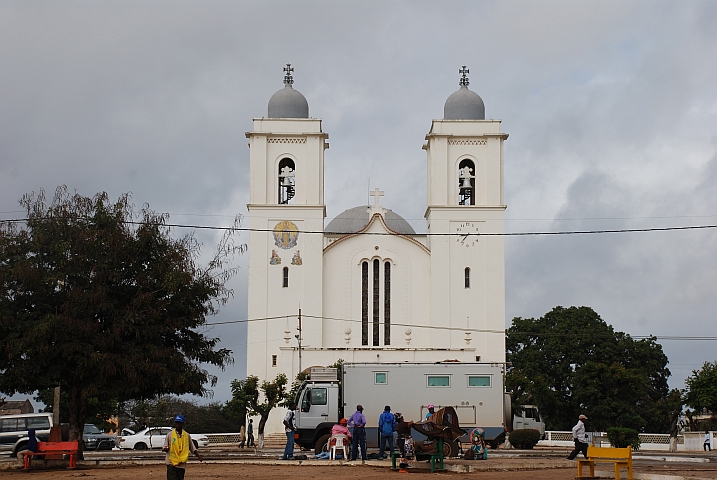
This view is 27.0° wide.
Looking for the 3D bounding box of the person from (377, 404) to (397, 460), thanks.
[{"bbox_3d":[0.892,5.934,46.000,0.540,1.678,0.360,0,-7,3],"label":"person"}]

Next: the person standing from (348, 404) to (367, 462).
[{"bbox_3d":[-0.031,5.931,46.000,0.560,1.684,0.360,-1,-7,12],"label":"person standing"}]

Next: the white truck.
[{"bbox_3d":[1.692,6.596,57.500,8.300,3.762,2.450,0,-7,0],"label":"white truck"}]

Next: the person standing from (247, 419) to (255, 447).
[{"bbox_3d":[-6.308,11.387,88.000,0.500,1.663,0.500,0,-7,0],"label":"person standing"}]

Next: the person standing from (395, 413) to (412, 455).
[{"bbox_3d":[1.357,5.997,45.600,0.580,1.436,0.500,1,-7,-8],"label":"person standing"}]

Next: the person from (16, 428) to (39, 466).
[{"bbox_3d":[-9.944,6.262,45.000,0.680,1.142,0.460,1,-7,-7],"label":"person"}]

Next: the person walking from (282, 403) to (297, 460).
[{"bbox_3d":[-2.138,5.896,46.000,0.440,1.754,0.520,-4,-8,28],"label":"person walking"}]

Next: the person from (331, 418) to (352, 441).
[{"bbox_3d":[-0.521,6.108,45.800,0.580,1.275,0.800,-1,-7,8],"label":"person"}]

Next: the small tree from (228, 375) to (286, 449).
[{"bbox_3d":[-5.148,8.862,77.000,3.200,3.862,3.200,0,-7,0],"label":"small tree"}]

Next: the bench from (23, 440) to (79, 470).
[{"bbox_3d":[-9.261,6.476,45.000,1.530,0.819,0.550,0,-7,1],"label":"bench"}]

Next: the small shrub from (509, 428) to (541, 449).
[{"bbox_3d":[8.461,10.137,76.000,1.620,1.007,1.550,0,-7,0],"label":"small shrub"}]

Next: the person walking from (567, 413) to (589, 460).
[{"bbox_3d":[7.999,7.201,54.500,0.780,1.651,0.500,0,-7,0],"label":"person walking"}]

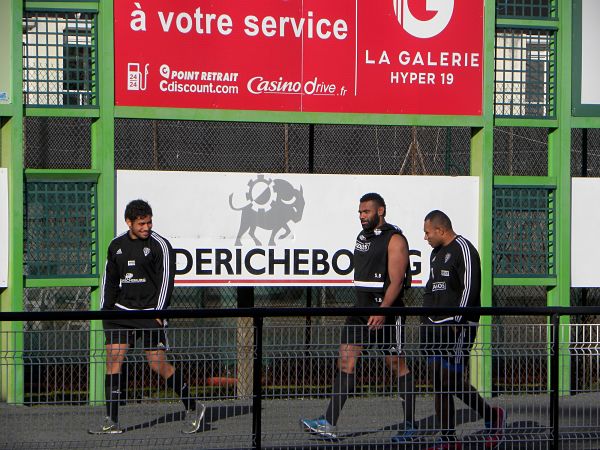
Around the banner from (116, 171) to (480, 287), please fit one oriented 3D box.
[{"bbox_3d":[0.030,0.046,44.700,3.870,1.000,0.050,0,0,-34],"label":"banner"}]

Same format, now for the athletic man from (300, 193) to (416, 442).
[{"bbox_3d":[0.437,0.690,37.800,0.850,1.860,0.600,0,0,-21],"label":"athletic man"}]

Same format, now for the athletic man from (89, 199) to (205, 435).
[{"bbox_3d":[-1.170,0.700,38.500,0.820,1.800,0.600,0,0,-40],"label":"athletic man"}]

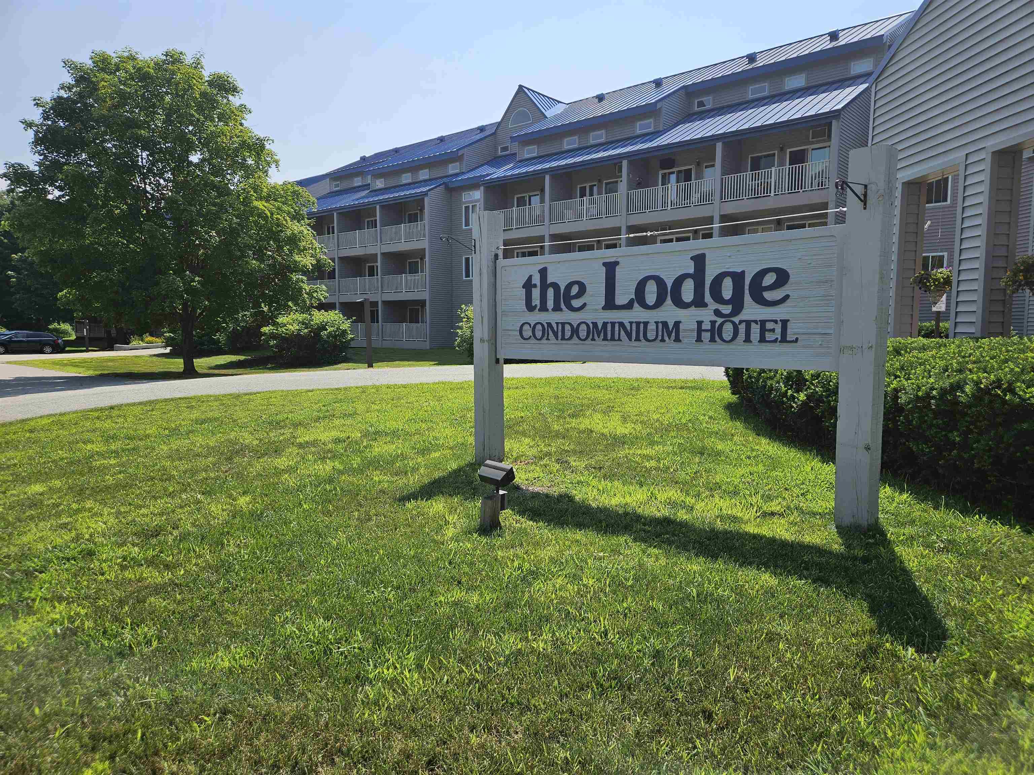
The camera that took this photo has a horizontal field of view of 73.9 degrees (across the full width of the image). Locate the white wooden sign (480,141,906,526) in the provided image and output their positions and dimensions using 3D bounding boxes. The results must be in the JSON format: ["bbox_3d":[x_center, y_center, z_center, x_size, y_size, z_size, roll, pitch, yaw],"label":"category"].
[{"bbox_3d":[1.145,-0.454,6.565,4.311,2.864,0.255,5,7,44],"label":"white wooden sign"}]

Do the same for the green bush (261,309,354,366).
[{"bbox_3d":[-8.238,-1.968,27.000,3.500,2.150,3.100,-1,5,-17],"label":"green bush"}]

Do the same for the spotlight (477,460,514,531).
[{"bbox_3d":[-0.164,0.822,5.336,0.235,0.540,0.180,5,7,44],"label":"spotlight"}]

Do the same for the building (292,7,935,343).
[{"bbox_3d":[2.651,-10.389,43.113,38.888,15.580,18.870,4,7,41],"label":"building"}]

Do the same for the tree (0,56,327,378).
[{"bbox_3d":[-12.546,-6.262,24.849,9.900,11.400,9.600,-3,6,-26],"label":"tree"}]

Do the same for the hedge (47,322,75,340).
[{"bbox_3d":[-38.451,-4.756,57.798,2.700,1.558,2.000,-3,6,-33],"label":"hedge"}]

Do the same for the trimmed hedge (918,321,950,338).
[{"bbox_3d":[13.910,-1.548,22.955,1.800,1.351,1.200,4,7,41],"label":"trimmed hedge"}]

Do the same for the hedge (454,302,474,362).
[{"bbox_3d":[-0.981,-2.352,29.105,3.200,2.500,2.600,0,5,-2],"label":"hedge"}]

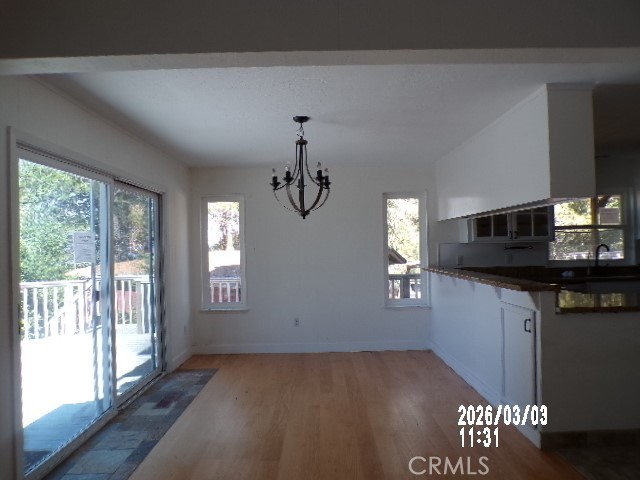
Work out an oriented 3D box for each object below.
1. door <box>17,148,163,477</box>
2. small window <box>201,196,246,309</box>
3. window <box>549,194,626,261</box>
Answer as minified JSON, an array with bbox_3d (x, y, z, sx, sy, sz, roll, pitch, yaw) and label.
[{"bbox_3d":[-1.709,0.462,3.678,0.130,1.980,2.440,-1,-1,-1],"label":"door"},{"bbox_3d":[-1.256,0.163,5.780,0.570,1.460,0.100,-1,-1,-1],"label":"small window"},{"bbox_3d":[3.526,-0.165,5.869,1.030,0.870,0.100,-1,-1,-1],"label":"window"}]

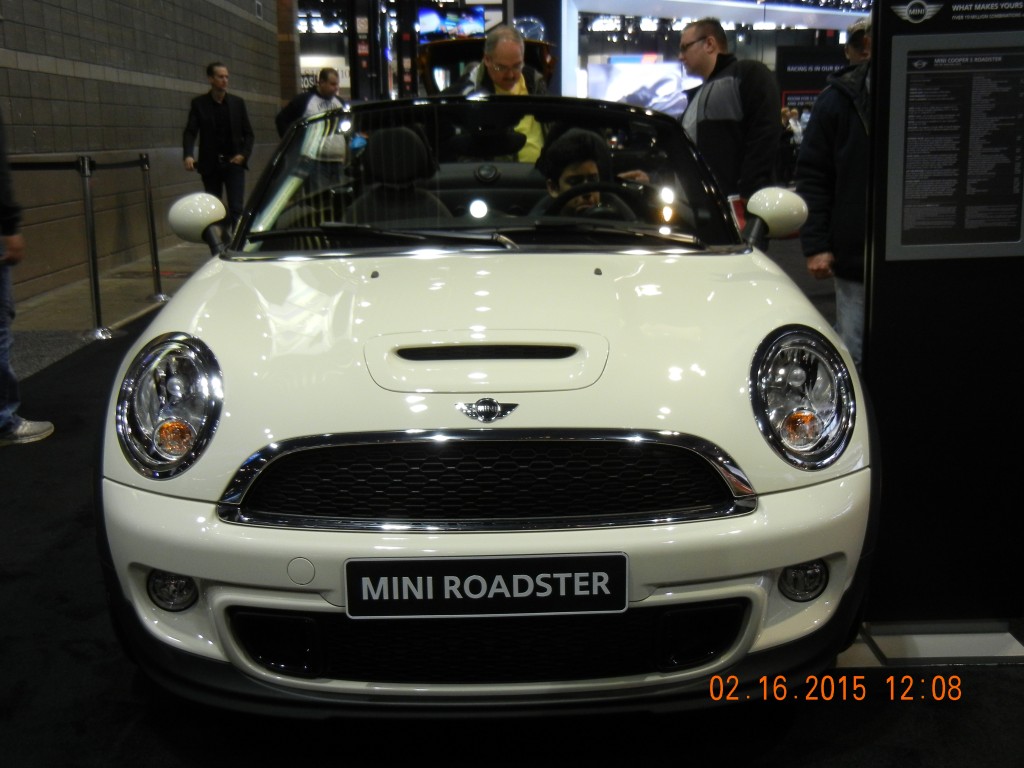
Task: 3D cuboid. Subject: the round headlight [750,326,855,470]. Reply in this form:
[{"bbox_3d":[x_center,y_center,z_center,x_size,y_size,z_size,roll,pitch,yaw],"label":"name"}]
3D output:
[{"bbox_3d":[0.597,0.029,2.348,0.238,0.270,0.175,-2,13,-7],"label":"round headlight"}]

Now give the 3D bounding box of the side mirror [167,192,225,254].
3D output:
[{"bbox_3d":[-0.922,-0.475,3.387,0.180,0.175,0.140,-1,12,-1],"label":"side mirror"}]

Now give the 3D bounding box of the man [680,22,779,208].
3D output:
[{"bbox_3d":[0.965,-0.762,5.210,0.370,1.730,0.520,-7,14,-27],"label":"man"}]

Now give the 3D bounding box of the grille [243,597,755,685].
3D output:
[{"bbox_3d":[-0.043,0.490,2.210,1.010,0.155,0.130,-1,12,-1],"label":"grille"}]

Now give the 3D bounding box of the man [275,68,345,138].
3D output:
[{"bbox_3d":[-1.495,-1.566,8.970,0.560,1.730,0.400,-6,14,-23],"label":"man"}]

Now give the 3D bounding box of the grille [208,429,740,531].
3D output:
[{"bbox_3d":[-0.047,0.168,2.154,1.040,0.190,0.150,-1,12,-1],"label":"grille"}]

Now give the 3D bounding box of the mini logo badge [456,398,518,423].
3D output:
[{"bbox_3d":[-0.046,0.048,2.176,0.121,0.050,0.018,-1,-14,-1],"label":"mini logo badge"}]

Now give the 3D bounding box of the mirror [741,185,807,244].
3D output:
[{"bbox_3d":[0.780,-0.498,3.407,0.190,0.172,0.140,-1,12,-1],"label":"mirror"}]

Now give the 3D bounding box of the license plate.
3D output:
[{"bbox_3d":[-0.046,0.366,2.096,0.515,0.115,0.022,-1,9,-1],"label":"license plate"}]

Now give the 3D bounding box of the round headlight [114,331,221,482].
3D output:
[{"bbox_3d":[-0.698,0.045,2.333,0.238,0.270,0.175,1,12,6],"label":"round headlight"}]

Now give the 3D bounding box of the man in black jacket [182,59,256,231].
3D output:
[{"bbox_3d":[-2.267,-1.593,9.013,0.560,1.780,0.360,-2,13,-8],"label":"man in black jacket"}]

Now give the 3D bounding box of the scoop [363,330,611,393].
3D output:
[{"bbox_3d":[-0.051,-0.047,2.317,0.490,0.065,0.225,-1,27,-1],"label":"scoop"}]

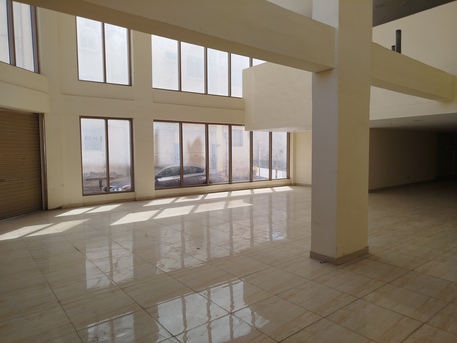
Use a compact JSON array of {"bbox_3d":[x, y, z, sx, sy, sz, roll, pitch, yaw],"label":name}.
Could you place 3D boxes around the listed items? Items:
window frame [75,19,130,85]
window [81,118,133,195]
[{"bbox_3d":[-3.688,-3.753,9.523,1.550,2.200,0.130,-3,4,-35],"label":"window frame"},{"bbox_3d":[-3.649,-0.468,9.705,1.540,2.300,0.130,-3,4,-35],"label":"window"}]

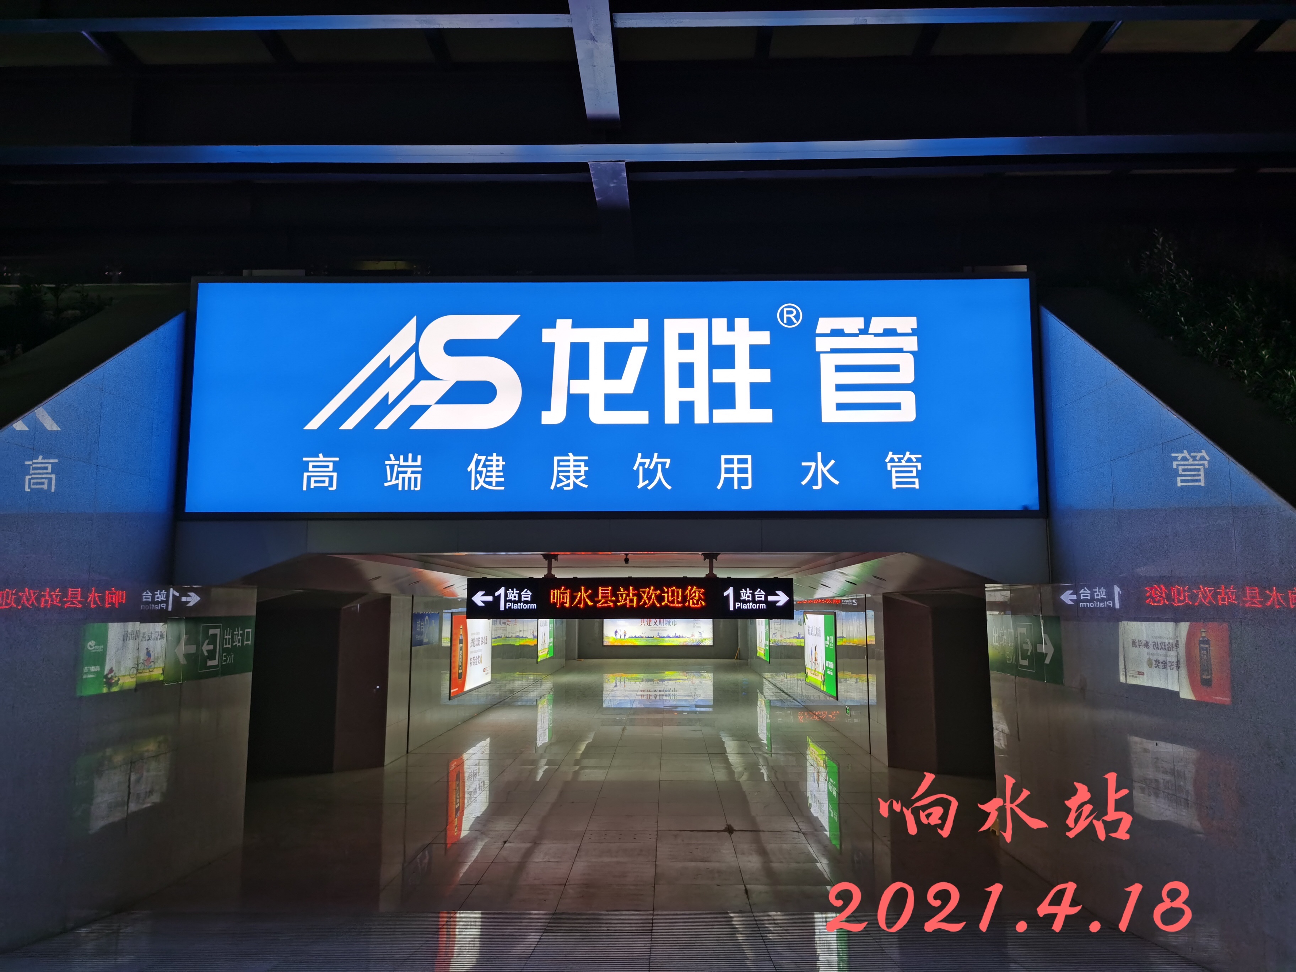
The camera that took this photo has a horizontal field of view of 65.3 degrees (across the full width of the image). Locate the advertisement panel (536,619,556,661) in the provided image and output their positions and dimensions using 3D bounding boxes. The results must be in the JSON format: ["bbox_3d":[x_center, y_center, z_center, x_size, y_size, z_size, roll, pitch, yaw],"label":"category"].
[{"bbox_3d":[-3.633,5.402,36.600,0.120,1.734,4.920,0,-7,1],"label":"advertisement panel"}]

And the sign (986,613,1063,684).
[{"bbox_3d":[3.623,1.578,9.944,0.060,0.593,2.066,0,-7,1],"label":"sign"}]

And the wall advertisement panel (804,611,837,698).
[{"bbox_3d":[3.867,3.730,22.863,0.120,1.739,4.871,0,-7,1],"label":"wall advertisement panel"}]

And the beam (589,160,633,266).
[{"bbox_3d":[-0.313,-2.717,9.782,0.314,0.300,2.616,0,-7,1],"label":"beam"}]

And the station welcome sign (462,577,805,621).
[{"bbox_3d":[-0.228,1.528,13.676,4.453,0.576,0.200,0,-7,1],"label":"station welcome sign"}]

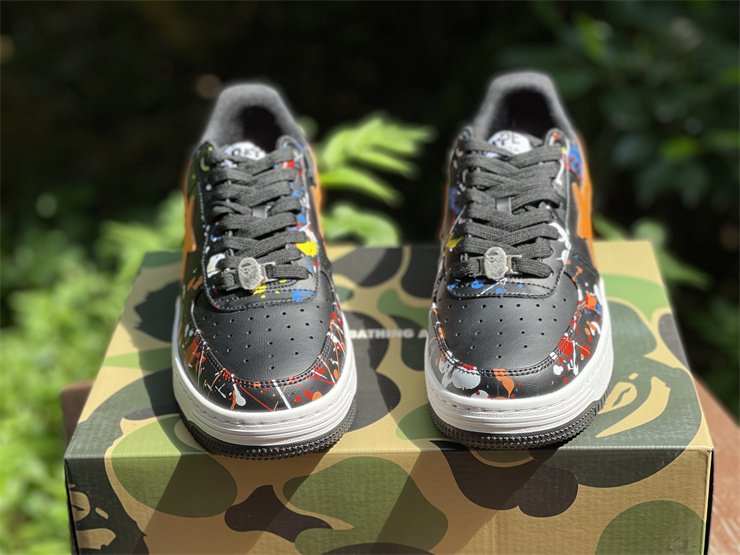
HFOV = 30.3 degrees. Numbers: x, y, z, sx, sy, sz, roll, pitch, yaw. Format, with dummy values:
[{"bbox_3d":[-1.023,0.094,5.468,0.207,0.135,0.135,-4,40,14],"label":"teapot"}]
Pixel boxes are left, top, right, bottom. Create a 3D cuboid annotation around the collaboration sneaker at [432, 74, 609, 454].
[{"bbox_3d":[0.091,-0.028,0.817,0.106,0.116,0.304,1,29,7],"label":"collaboration sneaker"}]

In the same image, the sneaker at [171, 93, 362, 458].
[{"bbox_3d":[-0.068,-0.022,0.820,0.106,0.116,0.304,-4,29,-1],"label":"sneaker"}]

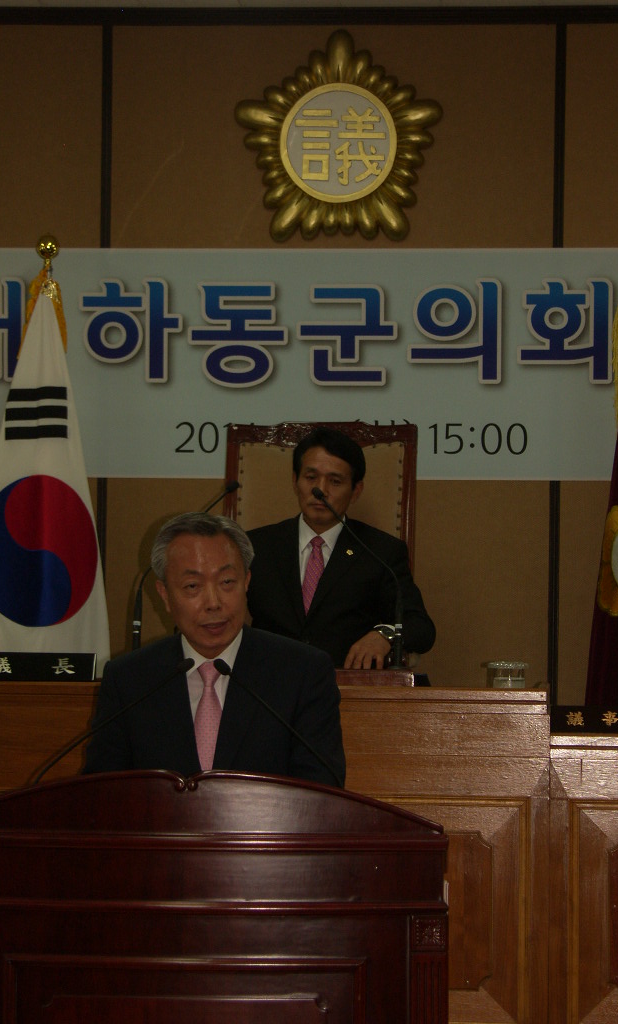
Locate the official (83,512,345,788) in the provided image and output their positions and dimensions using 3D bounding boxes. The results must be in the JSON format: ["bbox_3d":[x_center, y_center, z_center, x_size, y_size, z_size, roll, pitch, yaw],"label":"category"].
[{"bbox_3d":[-0.178,0.831,5.186,0.520,1.660,0.420,1,-1,6],"label":"official"}]

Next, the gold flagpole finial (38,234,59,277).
[{"bbox_3d":[-0.691,-0.683,7.850,0.060,0.116,0.060,1,-1,5],"label":"gold flagpole finial"}]

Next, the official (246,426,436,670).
[{"bbox_3d":[0.049,0.440,6.909,0.540,1.280,0.820,0,-1,14],"label":"official"}]

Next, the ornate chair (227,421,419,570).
[{"bbox_3d":[0.020,0.427,7.189,0.580,1.300,0.680,1,-1,7],"label":"ornate chair"}]

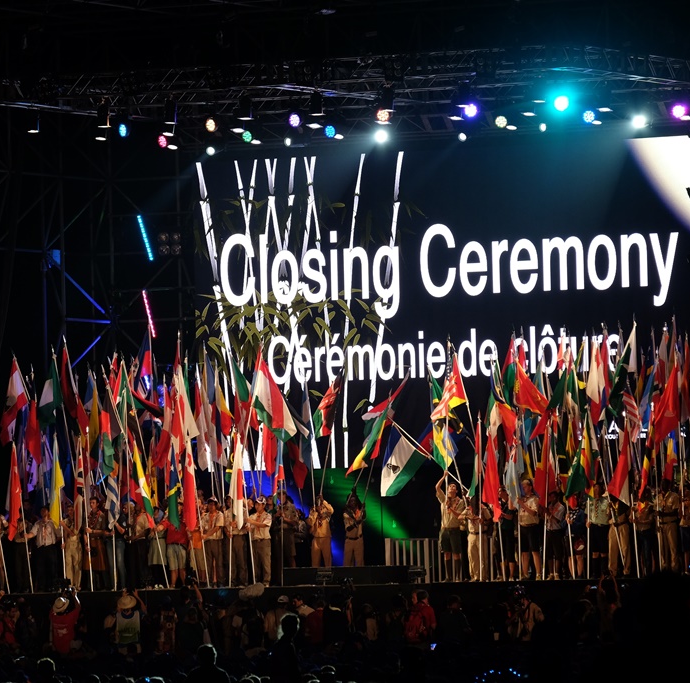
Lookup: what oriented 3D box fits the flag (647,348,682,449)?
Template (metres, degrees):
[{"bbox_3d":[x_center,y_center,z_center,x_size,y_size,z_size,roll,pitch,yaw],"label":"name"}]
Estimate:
[{"bbox_3d":[5.887,1.050,122.660,0.572,1.843,0.320,-1,-2,12],"label":"flag"}]

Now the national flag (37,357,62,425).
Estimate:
[{"bbox_3d":[-5.729,0.950,129.050,0.416,1.396,0.280,-1,-2,12],"label":"national flag"}]

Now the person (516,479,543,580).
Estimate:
[{"bbox_3d":[3.315,3.378,119.600,0.540,1.820,0.420,-2,-3,18],"label":"person"}]

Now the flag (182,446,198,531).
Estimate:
[{"bbox_3d":[-2.871,2.714,122.900,0.320,1.540,0.280,-2,-2,12],"label":"flag"}]

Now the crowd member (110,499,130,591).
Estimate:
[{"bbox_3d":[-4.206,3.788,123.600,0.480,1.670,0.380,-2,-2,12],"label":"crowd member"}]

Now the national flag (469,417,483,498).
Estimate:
[{"bbox_3d":[2.367,2.106,119.808,0.252,1.512,0.250,-2,-3,11],"label":"national flag"}]

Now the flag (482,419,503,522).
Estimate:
[{"bbox_3d":[2.709,2.414,122.668,0.387,1.769,0.250,-1,-2,9],"label":"flag"}]

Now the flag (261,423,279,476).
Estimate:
[{"bbox_3d":[-1.384,1.988,123.683,0.334,1.041,0.300,-2,-3,11],"label":"flag"}]

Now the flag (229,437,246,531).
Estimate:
[{"bbox_3d":[-2.033,2.686,125.920,0.288,1.778,0.240,-1,-2,12],"label":"flag"}]

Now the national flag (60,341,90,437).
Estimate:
[{"bbox_3d":[-5.175,0.880,127.350,0.574,1.798,0.280,-1,-2,9],"label":"national flag"}]

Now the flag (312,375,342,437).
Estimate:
[{"bbox_3d":[-0.341,1.179,122.600,0.550,1.140,0.350,-2,-2,12],"label":"flag"}]

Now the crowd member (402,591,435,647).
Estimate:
[{"bbox_3d":[1.290,5.103,113.460,0.550,1.750,0.450,-3,-3,27],"label":"crowd member"}]

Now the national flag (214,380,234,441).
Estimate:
[{"bbox_3d":[-2.391,1.348,131.000,0.339,1.230,0.300,-2,-2,12],"label":"national flag"}]

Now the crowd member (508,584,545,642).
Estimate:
[{"bbox_3d":[3.132,5.154,113.460,0.500,1.750,0.500,0,-3,-18],"label":"crowd member"}]

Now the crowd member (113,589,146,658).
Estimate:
[{"bbox_3d":[-3.965,5.482,122.457,0.589,1.803,0.500,-1,-2,9],"label":"crowd member"}]

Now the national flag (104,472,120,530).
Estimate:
[{"bbox_3d":[-4.319,2.923,123.129,0.296,1.147,0.250,-2,-3,11],"label":"national flag"}]

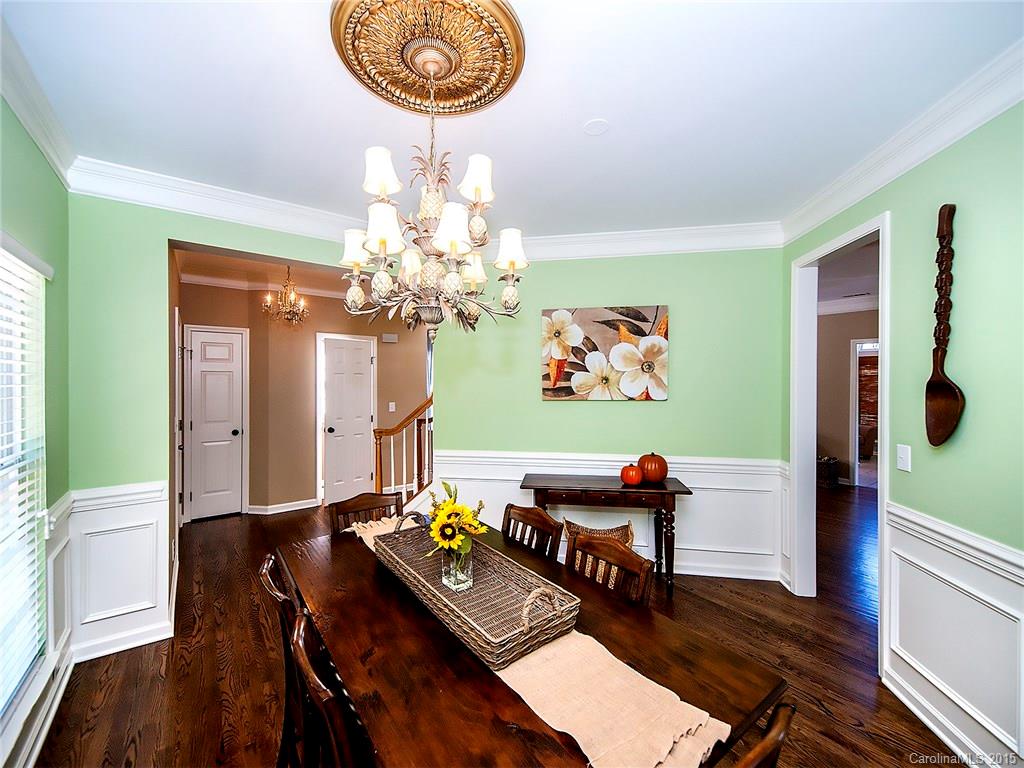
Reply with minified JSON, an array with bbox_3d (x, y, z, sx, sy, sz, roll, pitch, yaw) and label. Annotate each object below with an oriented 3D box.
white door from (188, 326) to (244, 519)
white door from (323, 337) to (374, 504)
[{"bbox_3d":[-3.307,0.467,4.654,0.461,2.045,0.050,0,0,-37],"label":"white door"},{"bbox_3d":[-2.104,0.464,5.329,0.618,2.045,0.050,0,0,-37],"label":"white door"}]

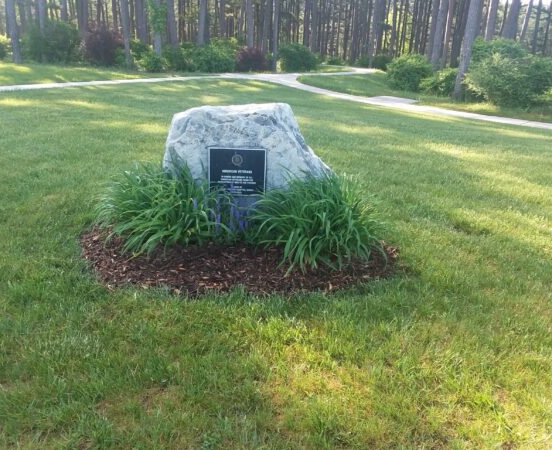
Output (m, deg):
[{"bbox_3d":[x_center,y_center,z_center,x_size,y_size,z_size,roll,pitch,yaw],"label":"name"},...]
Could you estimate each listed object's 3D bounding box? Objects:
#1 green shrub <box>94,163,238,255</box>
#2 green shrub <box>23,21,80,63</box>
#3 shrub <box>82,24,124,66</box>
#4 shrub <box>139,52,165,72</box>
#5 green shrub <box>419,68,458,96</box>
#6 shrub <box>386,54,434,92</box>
[{"bbox_3d":[-0.898,-0.228,4.048,1.085,0.560,0.922,-3,21,-13],"label":"green shrub"},{"bbox_3d":[-11.148,-9.113,24.962,2.919,1.943,2.335,-7,22,-22],"label":"green shrub"},{"bbox_3d":[-8.120,-8.409,23.527,1.897,1.818,1.707,-5,21,-18],"label":"shrub"},{"bbox_3d":[-5.246,-6.848,21.183,1.103,0.797,0.992,-3,21,-13],"label":"shrub"},{"bbox_3d":[5.199,-4.592,16.084,1.291,0.788,1.097,8,21,16],"label":"green shrub"},{"bbox_3d":[4.595,-5.213,17.175,1.659,1.155,1.493,7,21,13],"label":"shrub"}]

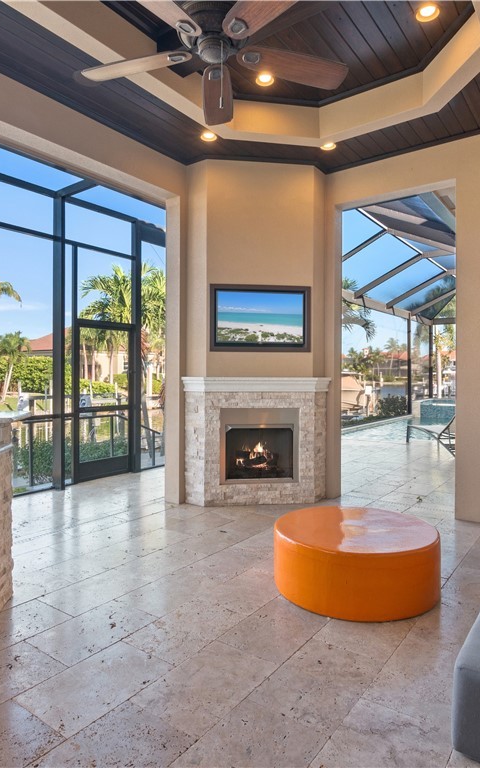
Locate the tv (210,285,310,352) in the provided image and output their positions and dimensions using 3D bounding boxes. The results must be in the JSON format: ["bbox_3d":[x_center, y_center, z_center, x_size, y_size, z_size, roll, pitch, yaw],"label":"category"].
[{"bbox_3d":[0.231,-0.712,5.203,1.100,0.715,0.090,0,0,-7],"label":"tv"}]

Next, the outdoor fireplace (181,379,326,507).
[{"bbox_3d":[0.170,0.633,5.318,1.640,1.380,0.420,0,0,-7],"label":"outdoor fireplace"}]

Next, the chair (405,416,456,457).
[{"bbox_3d":[4.174,0.873,9.579,0.650,0.840,1.950,0,0,-8],"label":"chair"}]

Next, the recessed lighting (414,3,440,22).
[{"bbox_3d":[1.359,-2.688,3.420,0.185,0.060,0.185,0,0,37],"label":"recessed lighting"}]

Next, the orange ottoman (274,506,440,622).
[{"bbox_3d":[0.772,1.155,3.198,1.080,0.370,1.080,0,0,0],"label":"orange ottoman"}]

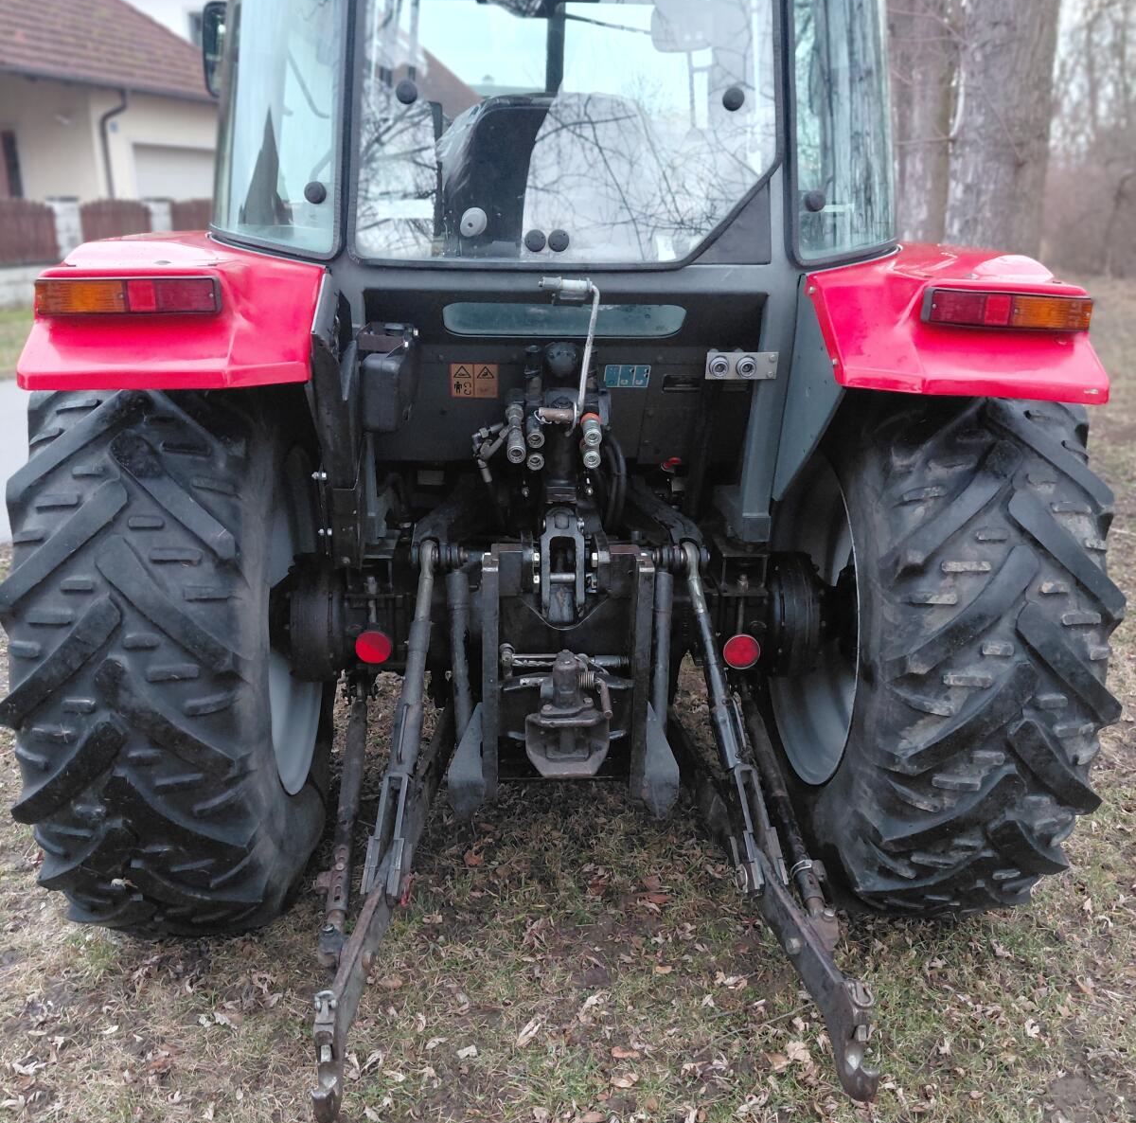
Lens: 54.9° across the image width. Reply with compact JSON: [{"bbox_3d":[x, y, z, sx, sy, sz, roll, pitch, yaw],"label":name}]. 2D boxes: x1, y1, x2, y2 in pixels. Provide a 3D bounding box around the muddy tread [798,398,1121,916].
[{"bbox_3d":[0.865,0.112,3.027,0.490,1.570,1.610,0,18,-4],"label":"muddy tread"}]

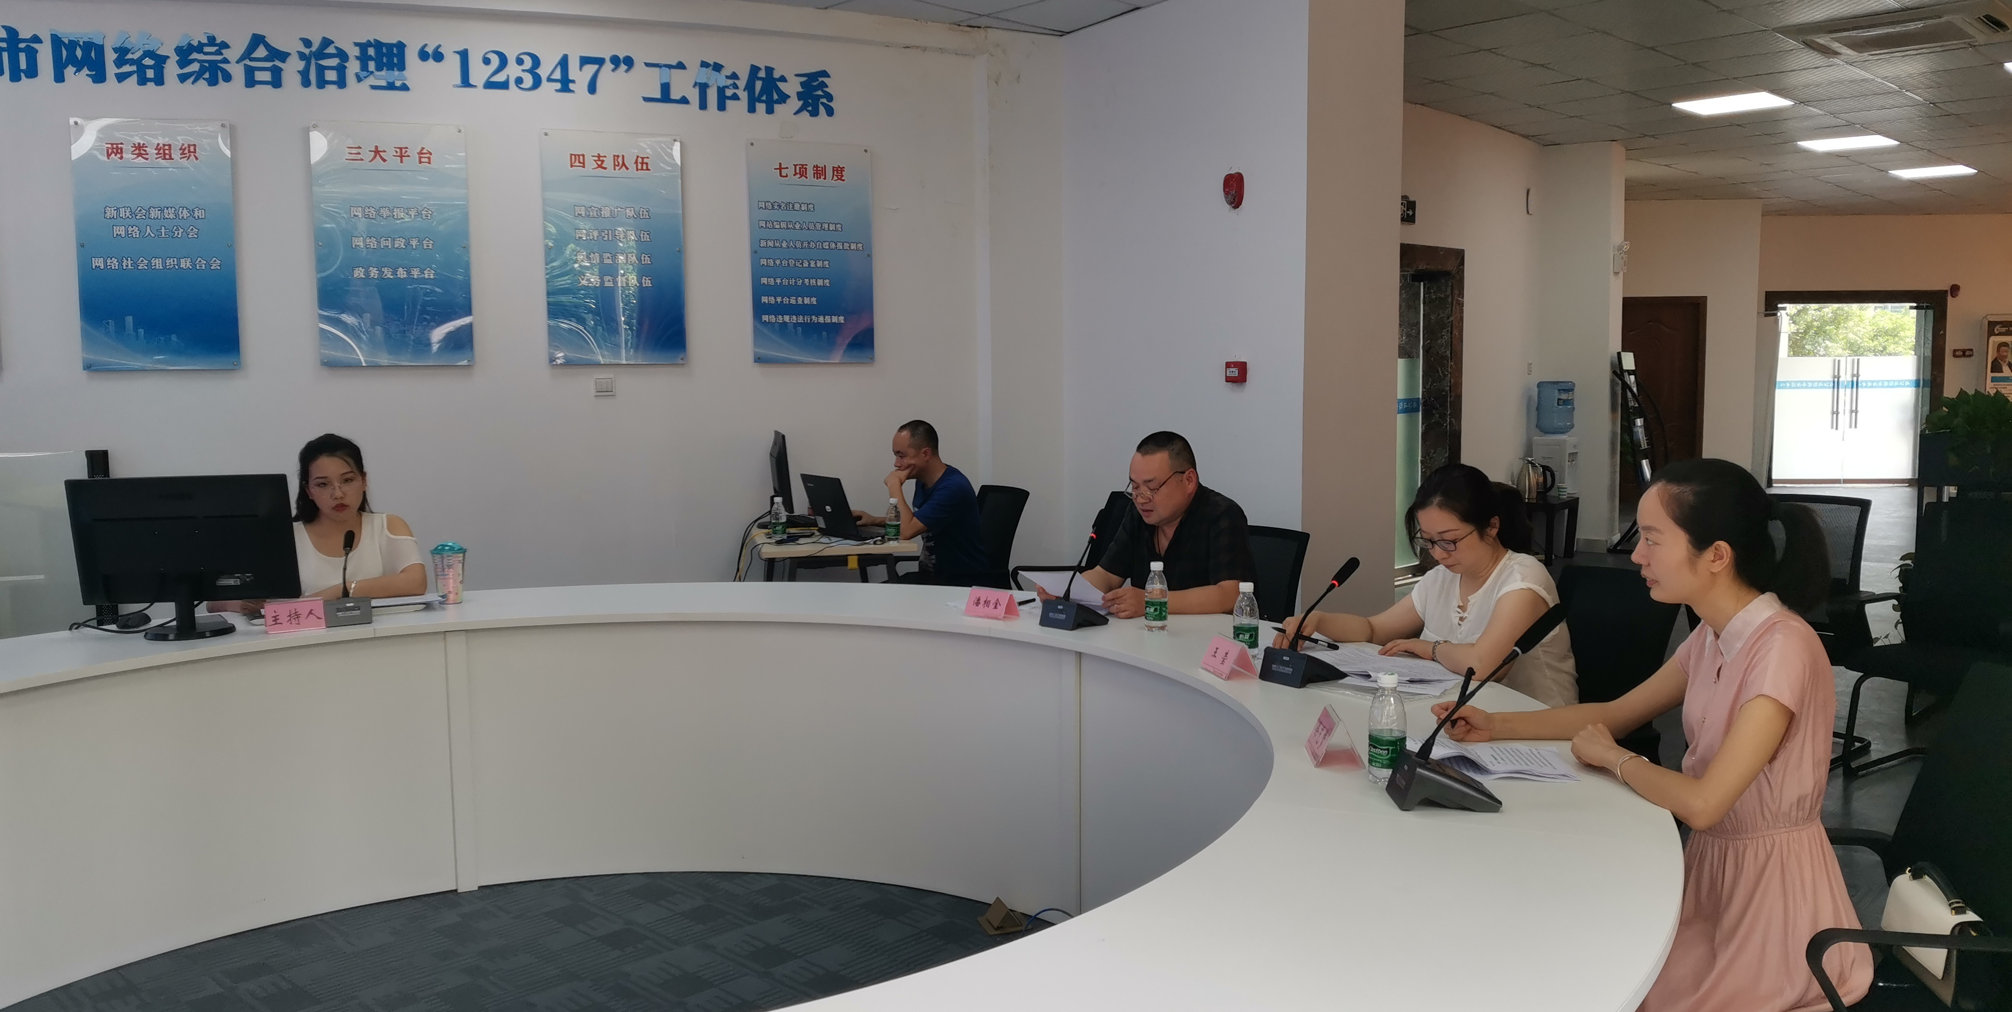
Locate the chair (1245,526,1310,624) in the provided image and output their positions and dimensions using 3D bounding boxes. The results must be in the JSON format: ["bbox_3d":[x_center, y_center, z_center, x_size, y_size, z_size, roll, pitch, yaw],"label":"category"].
[{"bbox_3d":[0.570,0.547,4.516,0.560,0.935,0.590,4,7,44],"label":"chair"}]

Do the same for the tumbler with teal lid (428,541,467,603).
[{"bbox_3d":[-1.661,0.201,4.513,0.106,0.175,0.106,-1,5,0],"label":"tumbler with teal lid"}]

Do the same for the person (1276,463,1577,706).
[{"bbox_3d":[1.050,0.496,3.390,0.680,1.180,0.500,-3,5,-23],"label":"person"}]

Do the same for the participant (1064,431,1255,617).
[{"bbox_3d":[0.481,0.408,4.379,0.570,1.240,0.680,4,7,44],"label":"participant"}]

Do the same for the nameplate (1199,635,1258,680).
[{"bbox_3d":[0.505,0.335,3.420,0.080,0.082,0.146,-2,5,-15],"label":"nameplate"}]

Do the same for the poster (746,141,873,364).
[{"bbox_3d":[-0.878,-1.145,6.884,0.599,0.993,0.020,-3,6,-28],"label":"poster"}]

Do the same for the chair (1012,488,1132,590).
[{"bbox_3d":[0.304,0.441,5.935,0.600,0.945,0.570,-3,6,-21],"label":"chair"}]

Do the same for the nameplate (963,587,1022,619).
[{"bbox_3d":[-0.038,0.273,4.305,0.150,0.082,0.078,4,7,38],"label":"nameplate"}]

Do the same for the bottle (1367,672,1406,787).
[{"bbox_3d":[0.616,0.364,2.452,0.060,0.176,0.060,-1,5,0],"label":"bottle"}]

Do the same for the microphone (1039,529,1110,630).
[{"bbox_3d":[0.188,0.178,4.075,0.110,0.285,0.180,4,7,39],"label":"microphone"}]

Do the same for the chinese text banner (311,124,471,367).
[{"bbox_3d":[-2.527,-1.074,6.242,0.590,0.985,0.020,-2,5,-15],"label":"chinese text banner"}]

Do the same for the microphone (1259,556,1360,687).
[{"bbox_3d":[0.713,0.260,3.424,0.263,0.256,0.120,-4,6,-36],"label":"microphone"}]

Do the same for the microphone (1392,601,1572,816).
[{"bbox_3d":[0.770,0.316,2.438,0.274,0.323,0.120,0,5,1],"label":"microphone"}]

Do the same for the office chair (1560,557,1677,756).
[{"bbox_3d":[1.186,0.624,3.599,0.590,0.935,0.560,-2,5,-18],"label":"office chair"}]

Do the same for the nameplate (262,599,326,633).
[{"bbox_3d":[-1.963,0.302,4.170,0.150,0.082,0.078,-3,6,-26],"label":"nameplate"}]

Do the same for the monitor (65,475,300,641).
[{"bbox_3d":[-2.219,0.130,4.106,0.550,0.430,0.200,-2,5,-10],"label":"monitor"}]

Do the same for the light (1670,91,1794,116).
[{"bbox_3d":[4.569,-2.530,9.480,0.600,0.030,0.600,4,7,44],"label":"light"}]

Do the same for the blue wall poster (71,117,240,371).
[{"bbox_3d":[-3.403,-1.040,6.061,0.584,0.995,0.020,-2,6,-19],"label":"blue wall poster"}]

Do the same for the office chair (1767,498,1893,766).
[{"bbox_3d":[2.924,0.440,5.726,0.600,0.940,0.570,-5,7,-41],"label":"office chair"}]

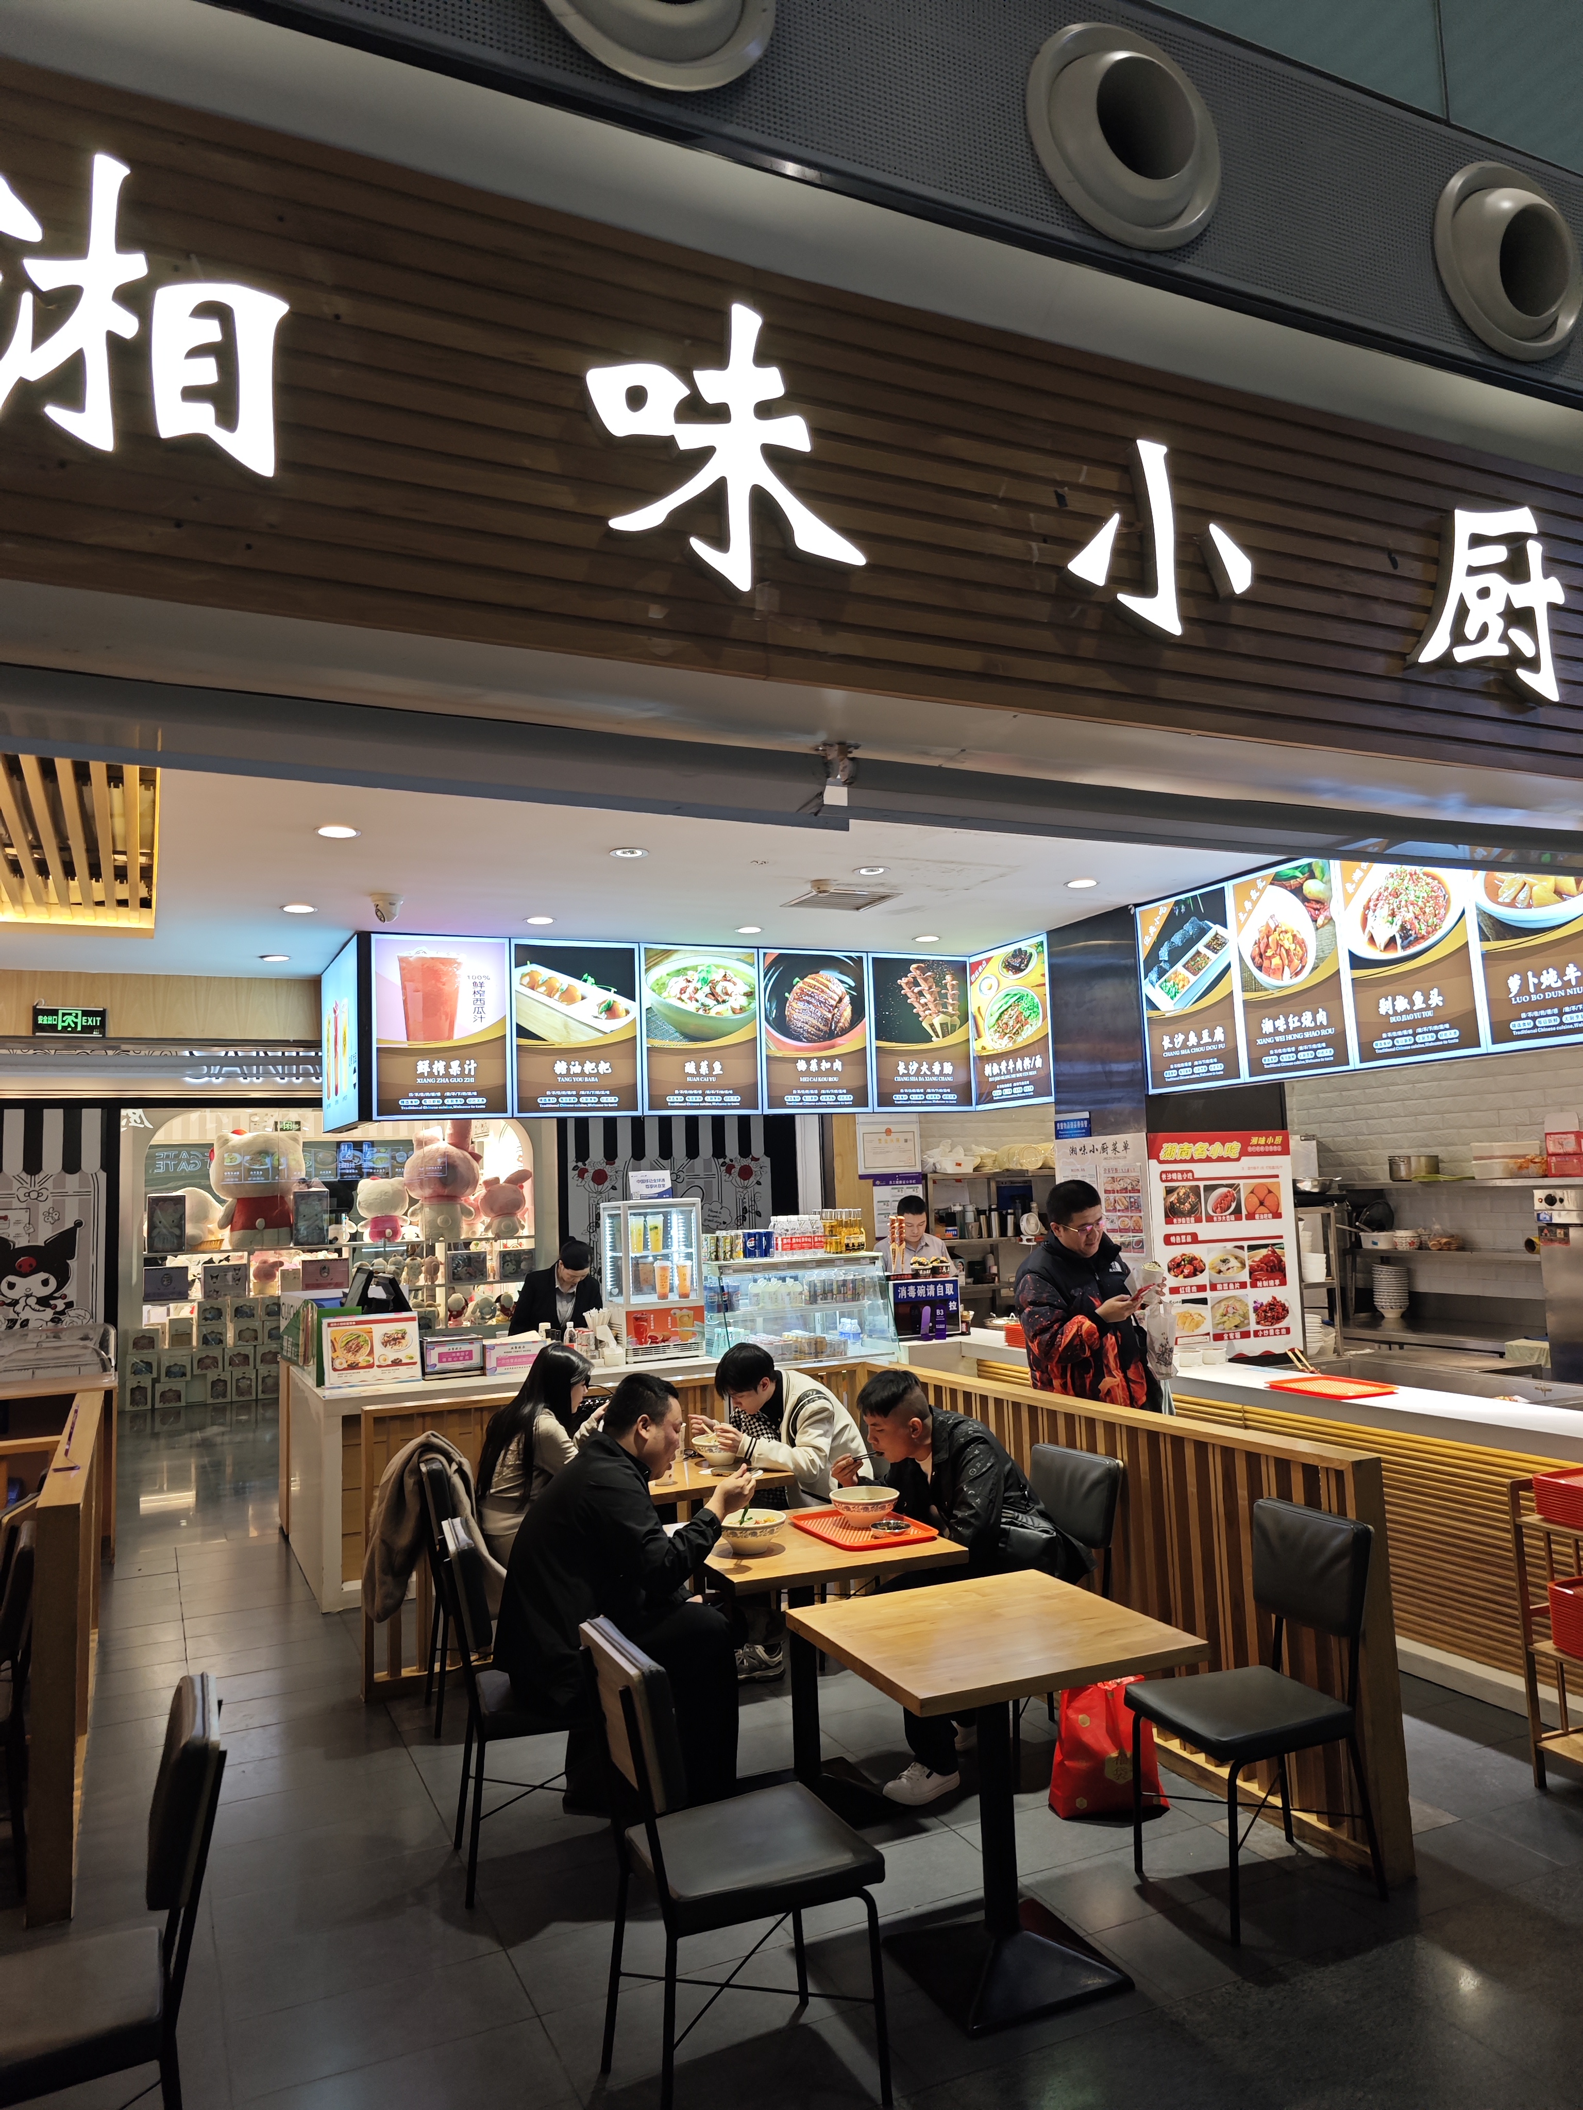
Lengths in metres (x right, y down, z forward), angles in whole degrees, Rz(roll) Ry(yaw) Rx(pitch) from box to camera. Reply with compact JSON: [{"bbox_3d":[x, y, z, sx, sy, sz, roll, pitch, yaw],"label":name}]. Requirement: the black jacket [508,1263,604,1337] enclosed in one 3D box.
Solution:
[{"bbox_3d":[-1.306,1.441,7.741,0.543,0.624,0.322,0,-6,-25],"label":"black jacket"}]

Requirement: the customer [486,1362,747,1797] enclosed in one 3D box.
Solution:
[{"bbox_3d":[-0.470,1.495,3.872,0.770,1.220,0.560,0,-6,-24],"label":"customer"}]

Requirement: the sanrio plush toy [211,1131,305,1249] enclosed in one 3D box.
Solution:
[{"bbox_3d":[-5.338,1.339,14.026,0.865,1.177,0.624,0,-6,-25],"label":"sanrio plush toy"}]

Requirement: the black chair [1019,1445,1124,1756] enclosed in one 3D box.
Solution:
[{"bbox_3d":[0.703,1.676,4.275,0.510,0.850,0.410,1,-7,-30],"label":"black chair"}]

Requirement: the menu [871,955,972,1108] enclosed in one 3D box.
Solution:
[{"bbox_3d":[0.657,-0.110,7.183,0.600,0.800,0.060,1,-6,-25],"label":"menu"}]

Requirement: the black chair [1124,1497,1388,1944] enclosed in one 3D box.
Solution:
[{"bbox_3d":[1.118,1.575,3.404,0.510,0.850,0.410,0,-6,-22],"label":"black chair"}]

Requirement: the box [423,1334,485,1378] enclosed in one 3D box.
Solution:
[{"bbox_3d":[-1.604,1.437,6.633,0.272,0.180,0.150,0,-6,-24],"label":"box"}]

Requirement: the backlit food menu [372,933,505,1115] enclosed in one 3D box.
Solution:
[{"bbox_3d":[-1.688,-0.130,6.769,0.659,0.878,0.080,0,-6,-25],"label":"backlit food menu"}]

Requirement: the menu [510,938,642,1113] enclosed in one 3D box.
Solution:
[{"bbox_3d":[-0.989,-0.125,6.430,0.600,0.800,0.060,1,-6,-25],"label":"menu"}]

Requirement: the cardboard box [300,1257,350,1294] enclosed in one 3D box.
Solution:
[{"bbox_3d":[-4.635,2.188,13.939,0.442,0.342,0.201,0,-6,-25],"label":"cardboard box"}]

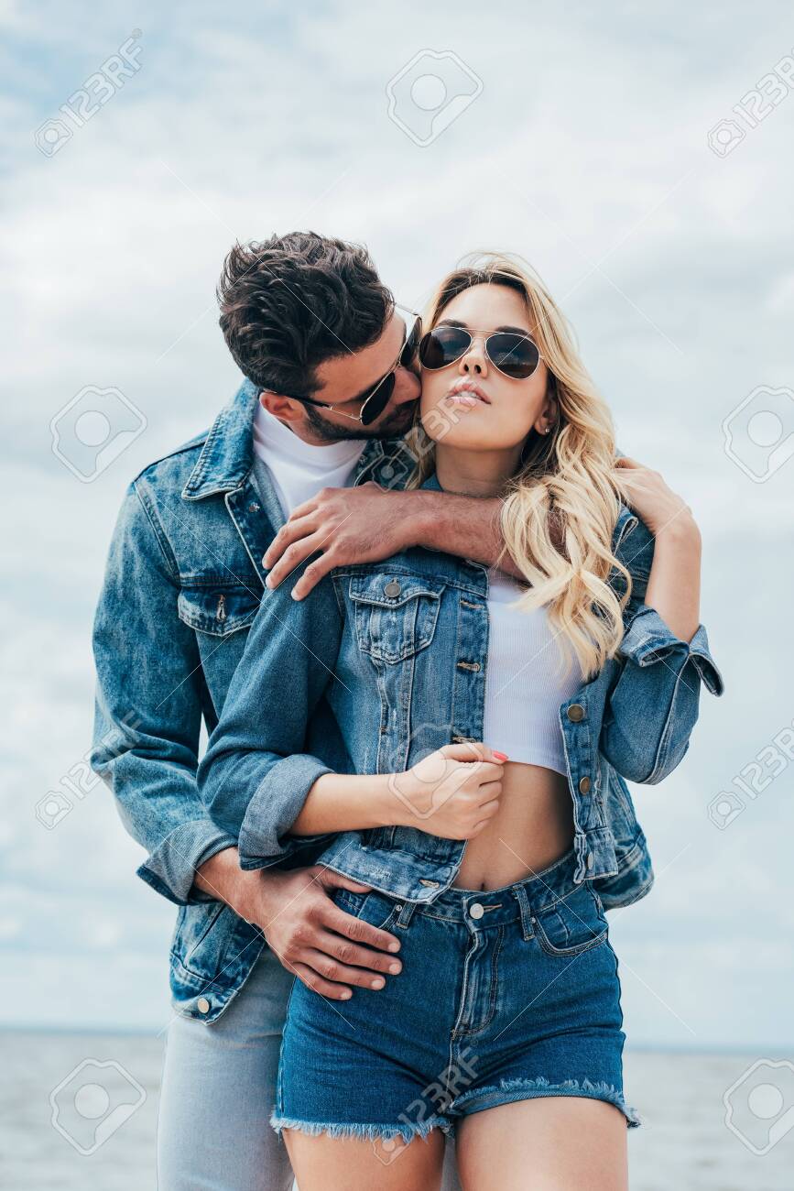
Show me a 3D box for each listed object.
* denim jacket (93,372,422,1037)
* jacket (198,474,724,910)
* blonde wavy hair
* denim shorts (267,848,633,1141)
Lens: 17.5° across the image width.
[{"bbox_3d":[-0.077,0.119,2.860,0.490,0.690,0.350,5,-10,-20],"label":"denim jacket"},{"bbox_3d":[0.063,0.100,2.710,0.530,0.460,0.320,2,-10,-4],"label":"jacket"},{"bbox_3d":[0.130,-0.139,2.770,0.240,0.455,0.250,0,-10,10],"label":"blonde wavy hair"},{"bbox_3d":[0.058,0.412,2.670,0.365,0.300,0.235,3,-10,-7],"label":"denim shorts"}]

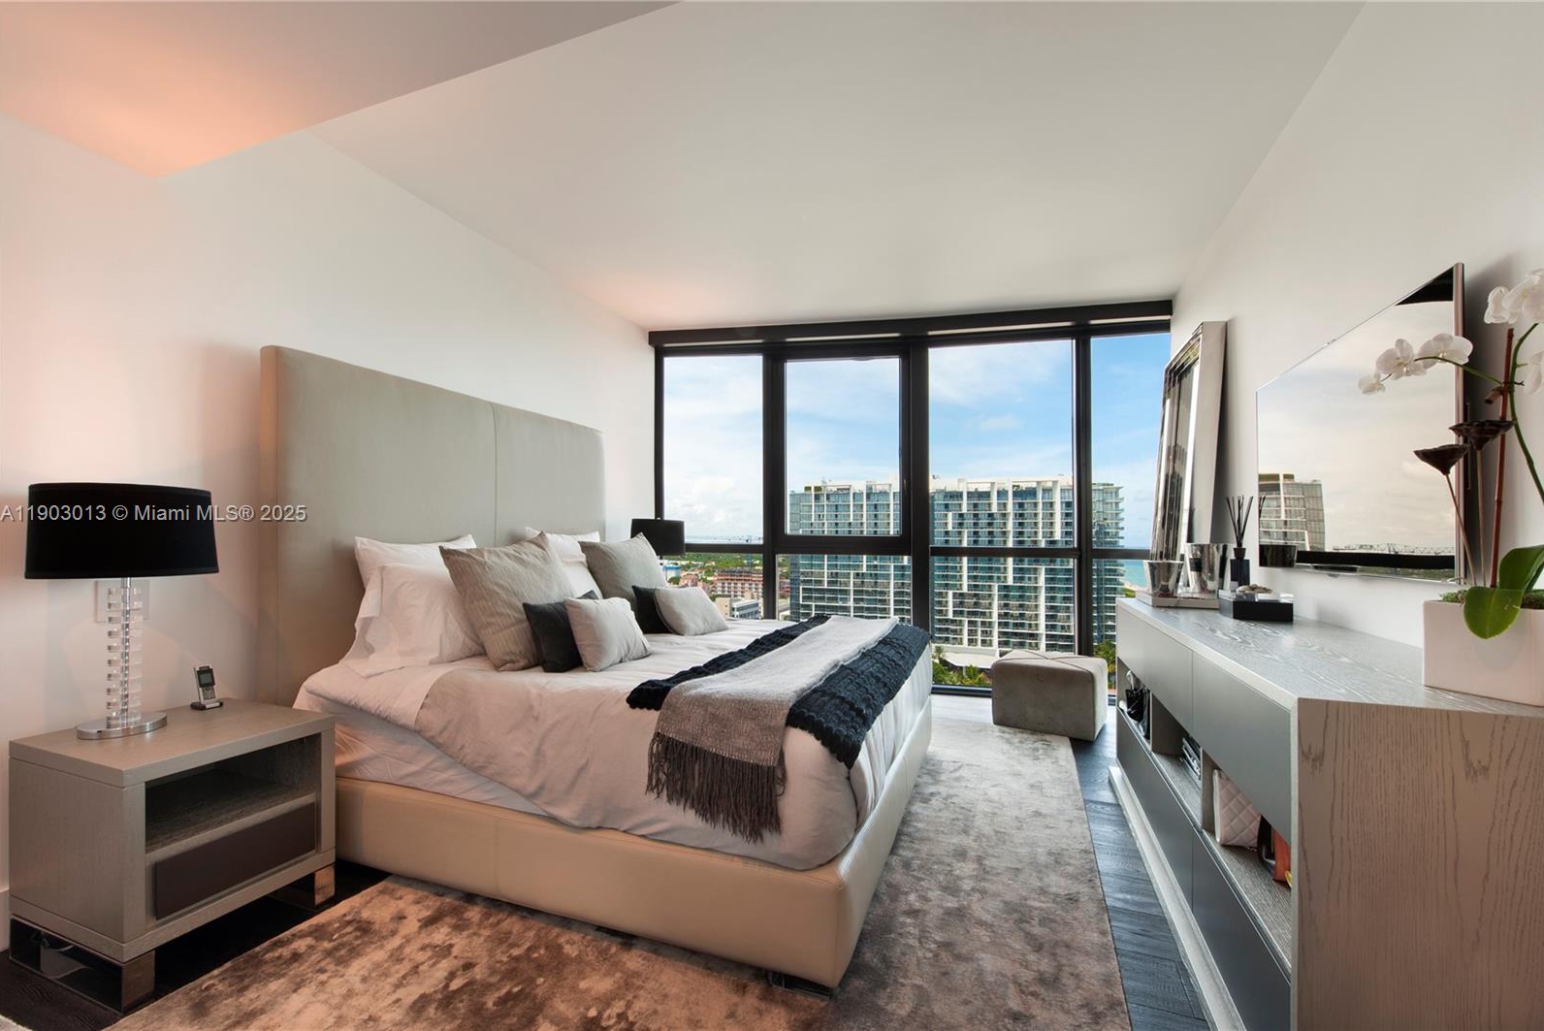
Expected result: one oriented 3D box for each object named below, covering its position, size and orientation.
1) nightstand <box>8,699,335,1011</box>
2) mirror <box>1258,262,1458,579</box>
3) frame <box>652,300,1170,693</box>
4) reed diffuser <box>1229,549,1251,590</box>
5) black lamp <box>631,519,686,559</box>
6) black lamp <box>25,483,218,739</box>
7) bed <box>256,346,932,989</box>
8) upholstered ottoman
[{"bbox_3d":[-1.836,0.960,1.876,0.606,0.608,0.516,-1,-2,21],"label":"nightstand"},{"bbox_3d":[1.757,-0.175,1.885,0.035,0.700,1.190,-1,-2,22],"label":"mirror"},{"bbox_3d":[0.931,-0.055,4.616,3.851,2.913,0.150,0,-2,10],"label":"frame"},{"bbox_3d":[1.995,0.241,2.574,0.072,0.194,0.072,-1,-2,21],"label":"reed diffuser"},{"bbox_3d":[-0.845,0.414,4.469,0.400,0.742,0.400,-1,-2,21],"label":"black lamp"},{"bbox_3d":[-1.967,0.285,1.837,0.400,0.736,0.400,-1,-2,21],"label":"black lamp"},{"bbox_3d":[-0.552,0.344,2.831,2.276,1.936,1.963,-1,-2,21],"label":"bed"},{"bbox_3d":[1.829,1.148,3.969,0.605,0.443,0.491,-2,-3,36],"label":"upholstered ottoman"}]

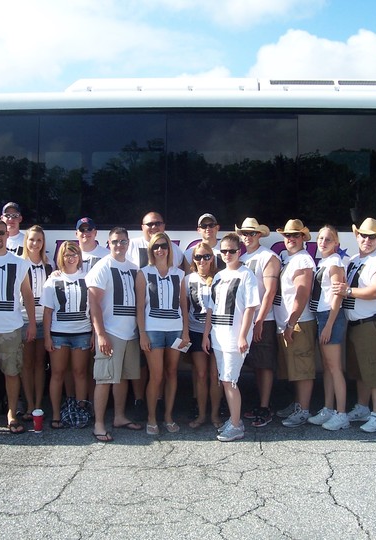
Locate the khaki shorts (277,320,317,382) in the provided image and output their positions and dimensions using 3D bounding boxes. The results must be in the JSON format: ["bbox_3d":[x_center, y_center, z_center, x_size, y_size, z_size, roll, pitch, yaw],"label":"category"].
[{"bbox_3d":[0.990,0.735,6.420,0.330,0.570,0.410,0,0,-30],"label":"khaki shorts"}]

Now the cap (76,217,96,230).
[{"bbox_3d":[-0.957,-0.434,6.650,0.180,0.130,0.270,0,2,-5],"label":"cap"}]

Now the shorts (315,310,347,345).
[{"bbox_3d":[1.223,0.483,6.050,0.260,0.310,0.330,0,1,-30],"label":"shorts"}]

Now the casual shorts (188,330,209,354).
[{"bbox_3d":[0.173,0.594,6.130,0.340,0.280,0.250,1,1,2],"label":"casual shorts"}]

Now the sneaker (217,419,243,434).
[{"bbox_3d":[0.365,1.323,6.000,0.270,0.110,0.100,0,0,-41],"label":"sneaker"}]

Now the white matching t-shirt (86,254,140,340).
[{"bbox_3d":[-0.593,0.233,5.780,0.540,0.690,0.360,0,1,-36],"label":"white matching t-shirt"}]

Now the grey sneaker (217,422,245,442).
[{"bbox_3d":[0.348,1.305,5.708,0.275,0.110,0.105,0,0,-44],"label":"grey sneaker"}]

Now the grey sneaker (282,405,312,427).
[{"bbox_3d":[0.968,1.299,6.250,0.115,0.125,0.305,2,2,34],"label":"grey sneaker"}]

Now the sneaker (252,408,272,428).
[{"bbox_3d":[0.656,1.308,6.270,0.110,0.120,0.295,1,2,22],"label":"sneaker"}]

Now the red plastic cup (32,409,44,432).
[{"bbox_3d":[-1.237,1.253,5.867,0.095,0.175,0.095,1,0,0],"label":"red plastic cup"}]

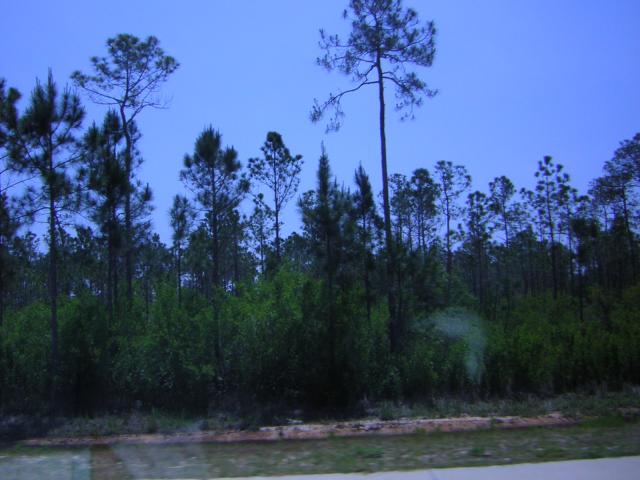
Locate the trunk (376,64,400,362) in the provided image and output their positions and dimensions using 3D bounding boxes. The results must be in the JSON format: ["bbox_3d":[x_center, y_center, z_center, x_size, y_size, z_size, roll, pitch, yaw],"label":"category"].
[{"bbox_3d":[2.210,-1.250,22.050,0.310,9.970,0.310,-2,-6,0],"label":"trunk"}]

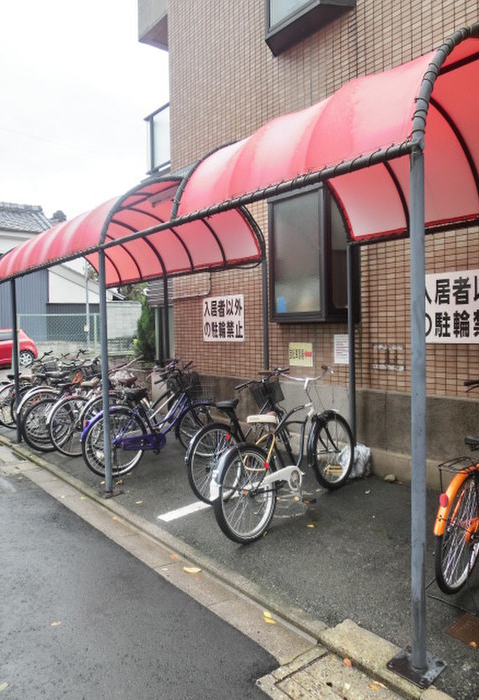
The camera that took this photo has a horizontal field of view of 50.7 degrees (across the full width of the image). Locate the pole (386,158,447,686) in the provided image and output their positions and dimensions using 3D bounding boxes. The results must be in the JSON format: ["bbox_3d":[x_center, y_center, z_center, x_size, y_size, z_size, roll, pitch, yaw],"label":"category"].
[{"bbox_3d":[0.762,0.269,2.150,0.190,2.233,0.190,-3,3,-39],"label":"pole"}]

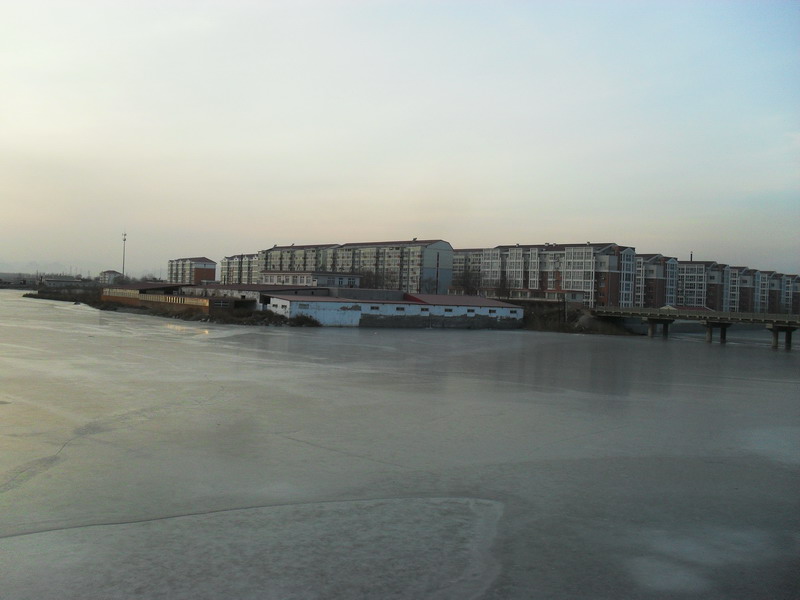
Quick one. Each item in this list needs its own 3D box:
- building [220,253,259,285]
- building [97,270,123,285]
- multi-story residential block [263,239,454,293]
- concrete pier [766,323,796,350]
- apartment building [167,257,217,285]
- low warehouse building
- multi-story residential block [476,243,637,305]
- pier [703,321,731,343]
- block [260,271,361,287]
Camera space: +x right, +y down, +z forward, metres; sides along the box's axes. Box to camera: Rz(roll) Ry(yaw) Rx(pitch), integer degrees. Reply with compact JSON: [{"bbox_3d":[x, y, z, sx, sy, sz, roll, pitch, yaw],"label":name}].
[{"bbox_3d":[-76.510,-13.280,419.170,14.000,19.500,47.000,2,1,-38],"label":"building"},{"bbox_3d":[-274.790,-20.720,771.470,14.000,13.600,27.000,2,1,-38],"label":"building"},{"bbox_3d":[-22.200,-11.560,325.890,14.400,21.700,115.000,2,1,-38],"label":"multi-story residential block"},{"bbox_3d":[68.560,6.540,145.270,9.450,4.300,1.100,2,1,-38],"label":"concrete pier"},{"bbox_3d":[-134.910,-16.910,525.640,14.000,20.600,43.000,2,1,-38],"label":"apartment building"},{"bbox_3d":[0.390,2.340,169.980,56.700,6.930,10.500,2,0,-33],"label":"low warehouse building"},{"bbox_3d":[47.550,-7.400,257.320,18.000,20.100,51.000,2,1,-38],"label":"multi-story residential block"},{"bbox_3d":[60.680,6.160,155.440,9.450,4.300,1.100,2,1,-38],"label":"pier"},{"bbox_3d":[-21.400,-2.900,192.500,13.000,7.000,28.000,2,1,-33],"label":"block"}]

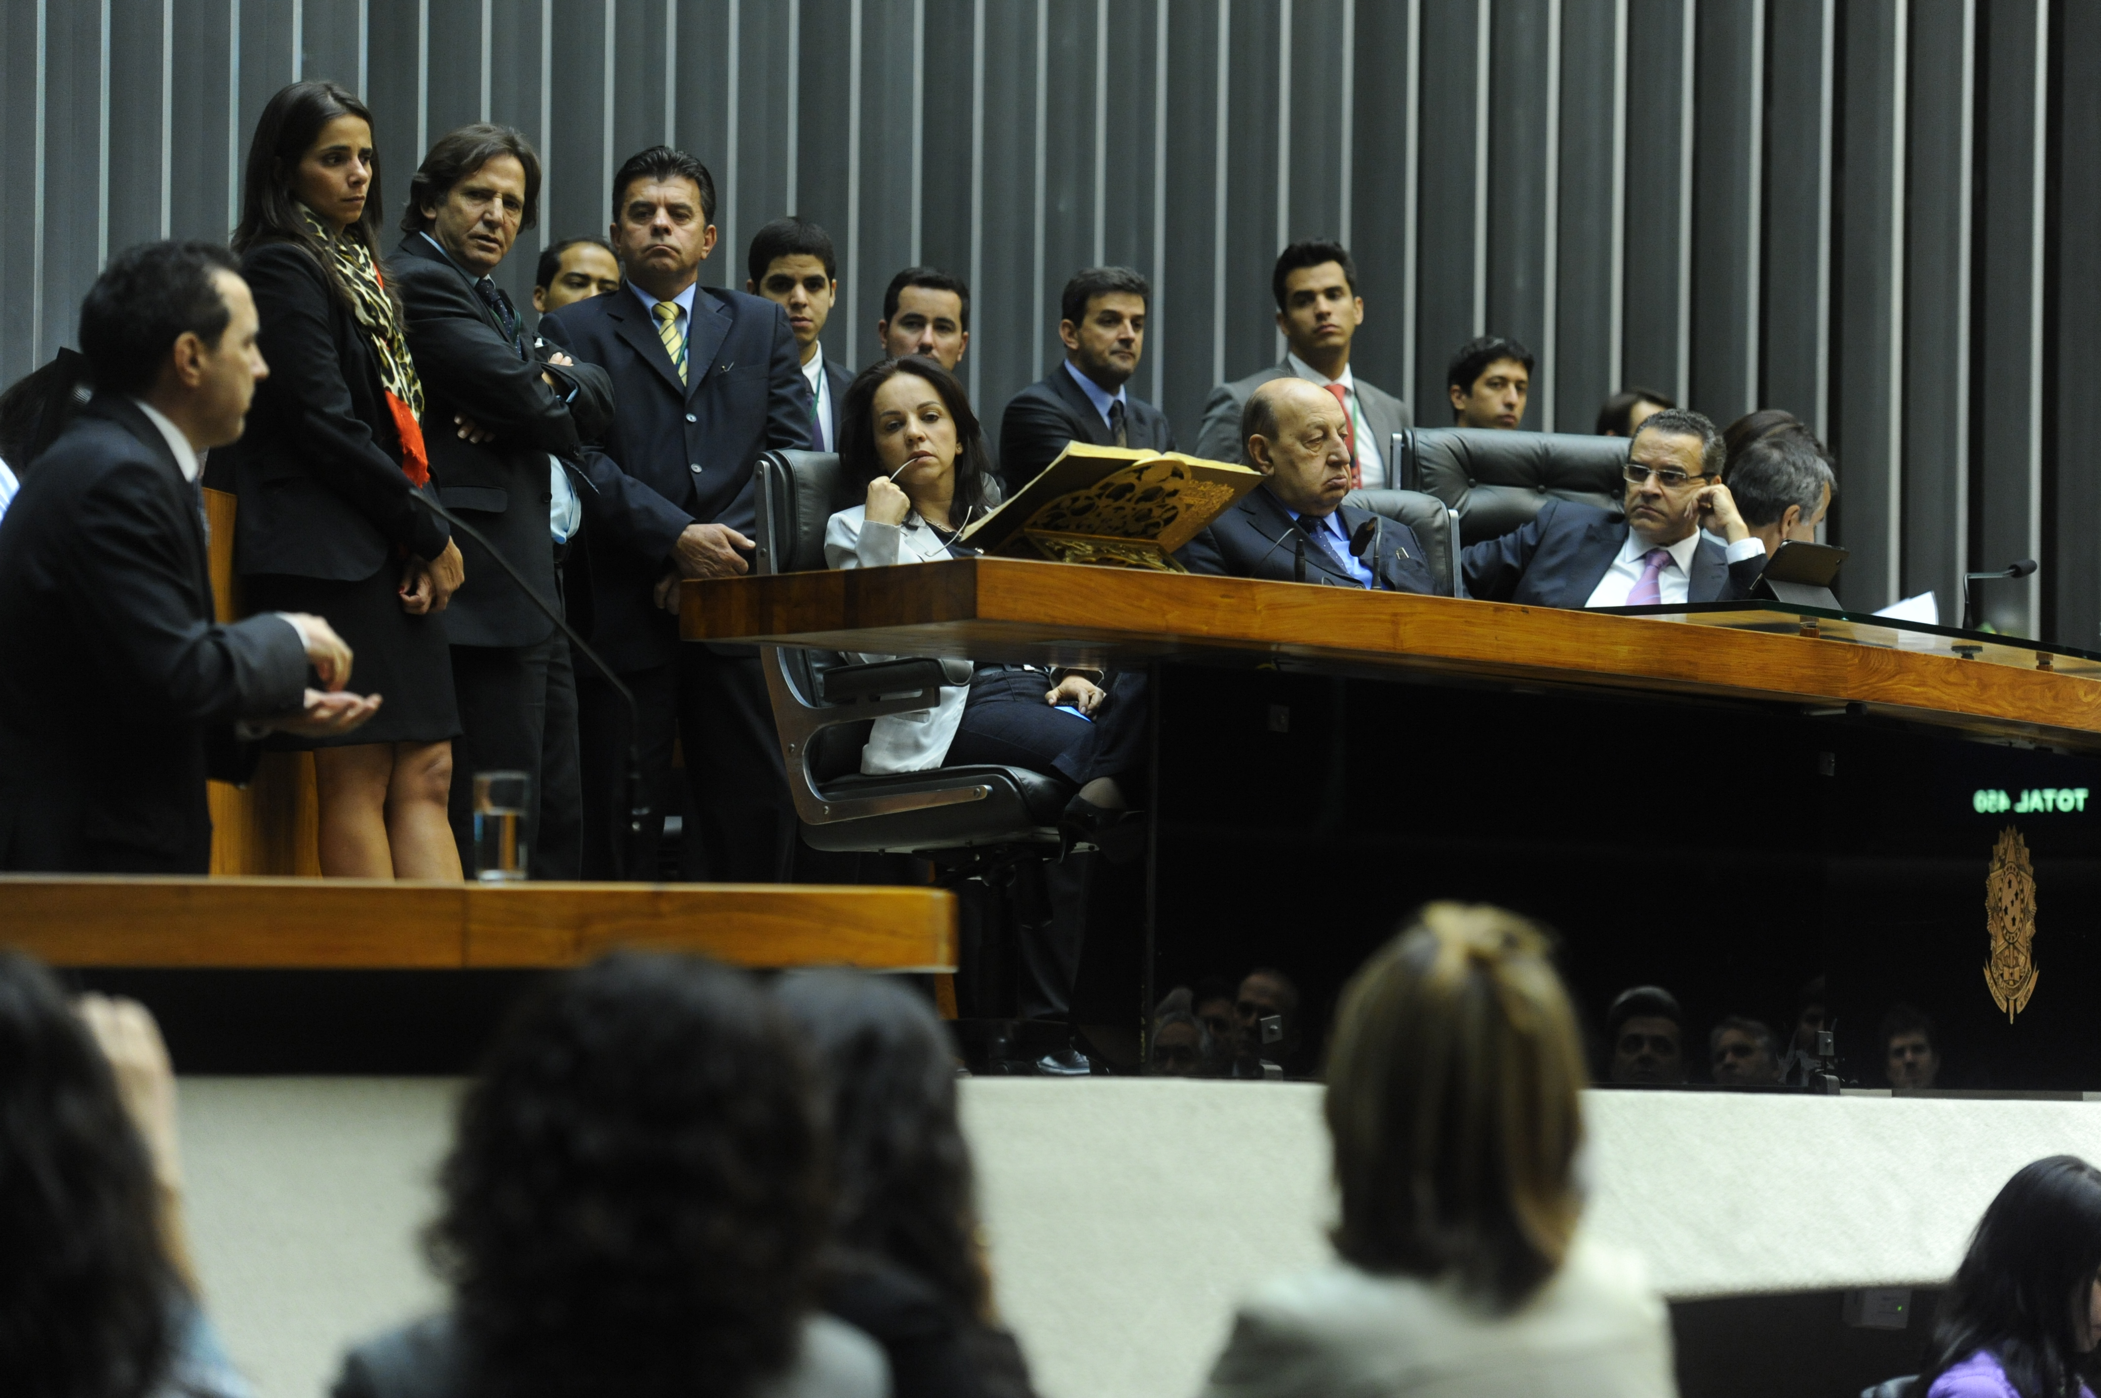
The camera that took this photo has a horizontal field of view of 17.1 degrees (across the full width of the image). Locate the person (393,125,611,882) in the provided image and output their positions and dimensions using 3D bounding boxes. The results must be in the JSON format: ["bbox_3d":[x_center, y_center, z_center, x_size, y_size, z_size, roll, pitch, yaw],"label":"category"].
[{"bbox_3d":[-0.973,-0.182,12.400,0.380,1.690,0.500,-1,-3,38],"label":"person"}]

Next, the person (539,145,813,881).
[{"bbox_3d":[-0.691,-0.171,12.900,0.540,1.700,0.370,1,-3,-6],"label":"person"}]

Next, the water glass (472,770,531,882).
[{"bbox_3d":[-0.691,0.160,8.800,0.070,0.138,0.070,1,-3,0],"label":"water glass"}]

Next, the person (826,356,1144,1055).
[{"bbox_3d":[-0.102,0.024,11.900,0.520,1.200,0.750,3,-3,-40],"label":"person"}]

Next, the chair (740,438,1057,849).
[{"bbox_3d":[-0.100,0.108,12.000,0.660,1.060,0.630,-1,-3,42],"label":"chair"}]

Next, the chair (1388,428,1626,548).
[{"bbox_3d":[1.068,0.095,13.300,0.660,1.220,0.680,2,-3,-26],"label":"chair"}]

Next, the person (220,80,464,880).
[{"bbox_3d":[-1.179,-0.207,11.700,0.370,1.660,0.480,-1,-3,38],"label":"person"}]

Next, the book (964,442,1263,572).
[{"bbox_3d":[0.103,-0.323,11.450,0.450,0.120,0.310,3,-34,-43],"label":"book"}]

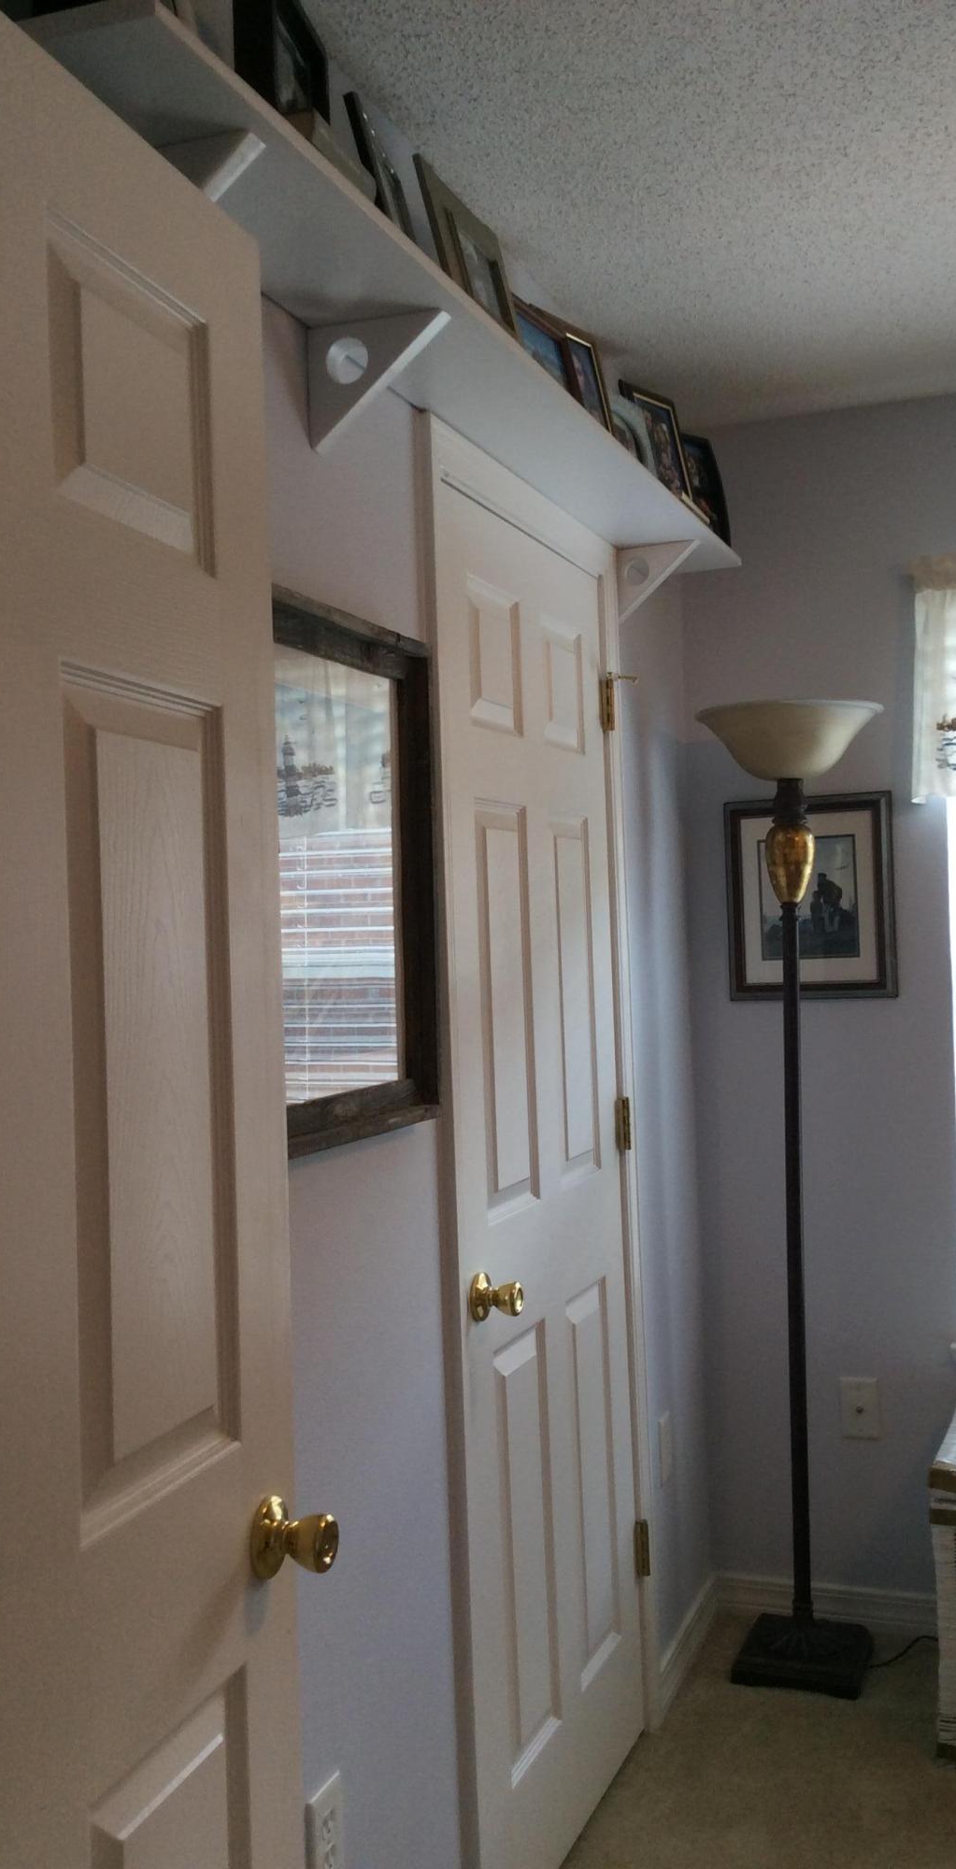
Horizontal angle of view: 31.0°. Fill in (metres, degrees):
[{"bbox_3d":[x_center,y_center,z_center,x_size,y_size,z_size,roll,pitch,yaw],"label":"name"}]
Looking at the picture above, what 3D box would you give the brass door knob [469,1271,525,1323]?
[{"bbox_3d":[0.028,0.493,2.333,0.058,0.065,0.065,-2,-1,20],"label":"brass door knob"}]

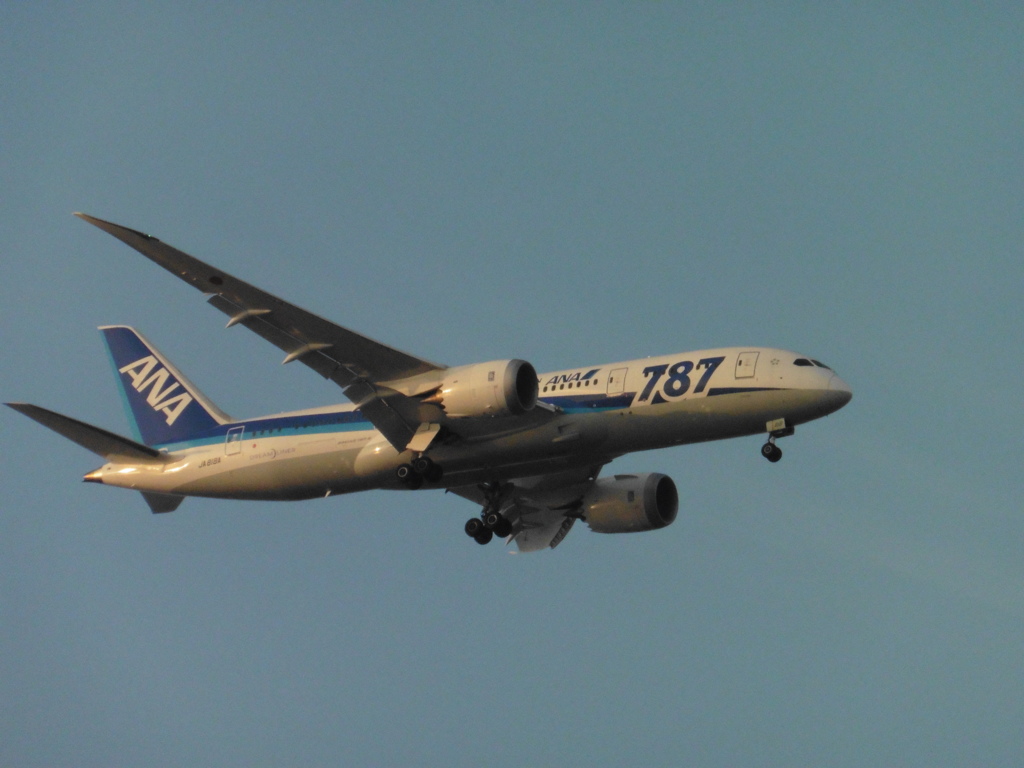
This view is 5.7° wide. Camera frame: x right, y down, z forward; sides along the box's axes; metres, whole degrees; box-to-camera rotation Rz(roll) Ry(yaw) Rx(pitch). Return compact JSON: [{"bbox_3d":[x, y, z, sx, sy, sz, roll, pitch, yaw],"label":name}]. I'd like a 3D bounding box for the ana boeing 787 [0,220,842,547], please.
[{"bbox_3d":[-3.410,0.256,669.752,56.700,17.100,60.100,-9,-26,26],"label":"ana boeing 787"}]

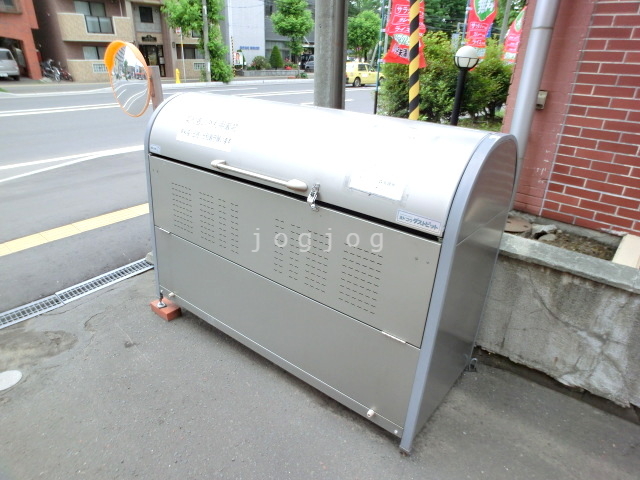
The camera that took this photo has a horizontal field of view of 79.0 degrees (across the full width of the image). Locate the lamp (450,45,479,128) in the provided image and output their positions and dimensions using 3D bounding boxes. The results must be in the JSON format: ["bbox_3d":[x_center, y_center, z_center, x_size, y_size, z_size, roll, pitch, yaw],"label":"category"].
[{"bbox_3d":[1.676,-1.622,4.731,0.270,1.350,0.270,10,26,16],"label":"lamp"}]

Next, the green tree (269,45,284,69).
[{"bbox_3d":[-3.817,-16.421,34.925,1.150,2.000,1.150,0,25,-6],"label":"green tree"}]

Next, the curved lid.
[{"bbox_3d":[-0.058,-0.500,1.984,1.767,0.351,0.722,19,25,33],"label":"curved lid"}]

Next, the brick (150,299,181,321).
[{"bbox_3d":[-1.106,0.499,2.789,0.205,0.061,0.104,19,30,31],"label":"brick"}]

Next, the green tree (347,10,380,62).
[{"bbox_3d":[4.574,-21.830,43.380,3.800,6.500,3.800,4,25,4],"label":"green tree"}]

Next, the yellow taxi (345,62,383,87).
[{"bbox_3d":[2.786,-11.630,27.223,1.695,1.515,4.620,22,31,36],"label":"yellow taxi"}]

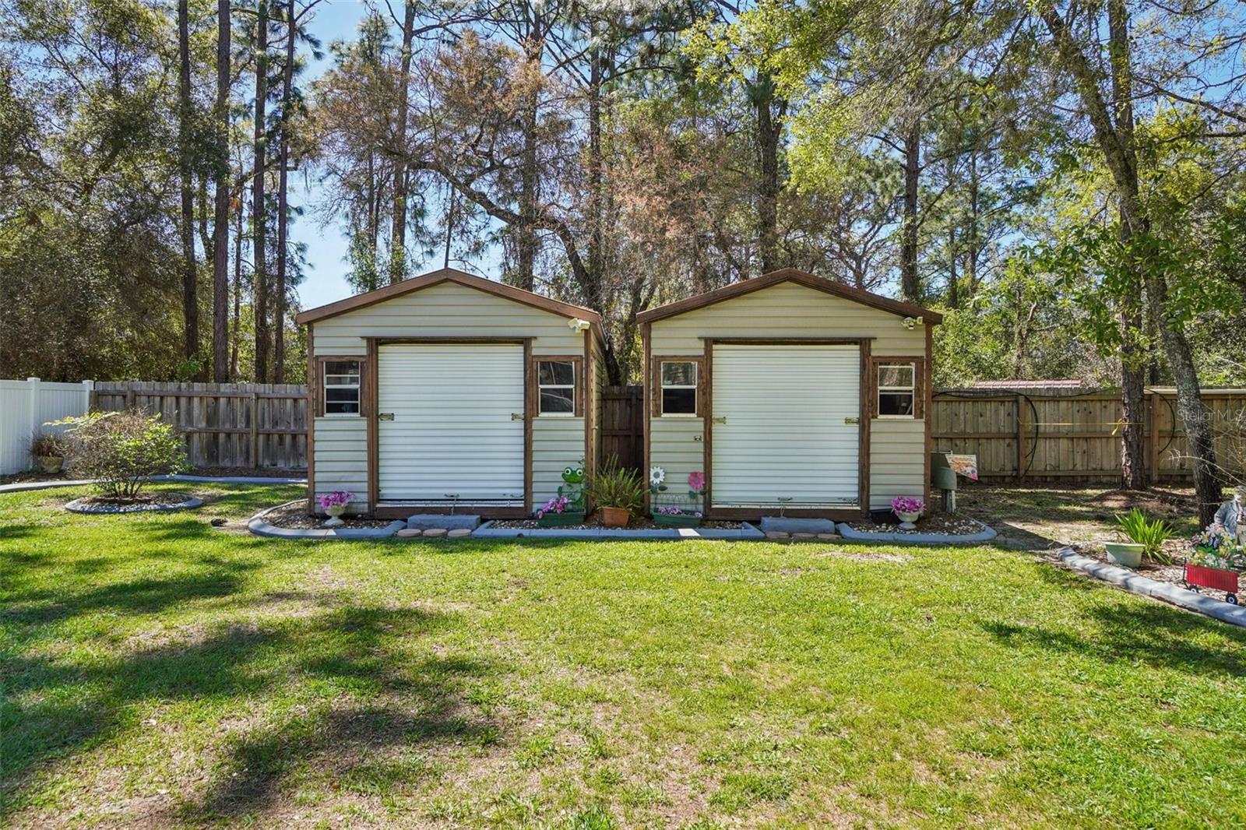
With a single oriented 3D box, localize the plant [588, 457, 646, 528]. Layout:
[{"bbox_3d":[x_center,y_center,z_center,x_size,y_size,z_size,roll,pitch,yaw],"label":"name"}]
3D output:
[{"bbox_3d":[-0.068,0.904,8.900,0.660,0.810,0.600,0,1,0],"label":"plant"}]

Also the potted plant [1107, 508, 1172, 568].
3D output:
[{"bbox_3d":[4.580,1.091,6.750,0.530,0.510,0.430,0,1,0],"label":"potted plant"}]

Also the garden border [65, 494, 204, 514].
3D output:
[{"bbox_3d":[-6.970,1.253,10.950,1.720,0.090,1.650,0,1,0],"label":"garden border"}]

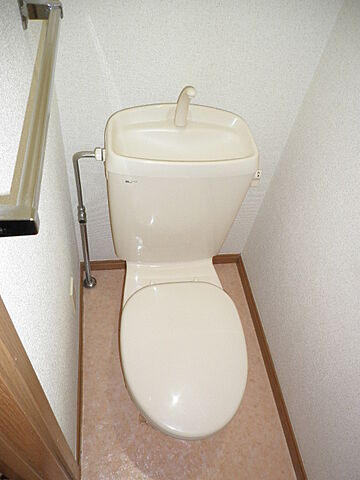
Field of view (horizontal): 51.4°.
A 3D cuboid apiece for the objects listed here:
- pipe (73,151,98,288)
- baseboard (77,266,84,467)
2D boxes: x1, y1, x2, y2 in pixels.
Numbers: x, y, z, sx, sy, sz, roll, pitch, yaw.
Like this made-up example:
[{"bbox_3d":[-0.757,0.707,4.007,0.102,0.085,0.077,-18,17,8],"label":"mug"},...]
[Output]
[{"bbox_3d":[-0.333,-0.035,1.387,0.101,0.730,0.057,-2,52,-10],"label":"pipe"},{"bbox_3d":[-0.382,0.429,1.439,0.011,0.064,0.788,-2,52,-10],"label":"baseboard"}]

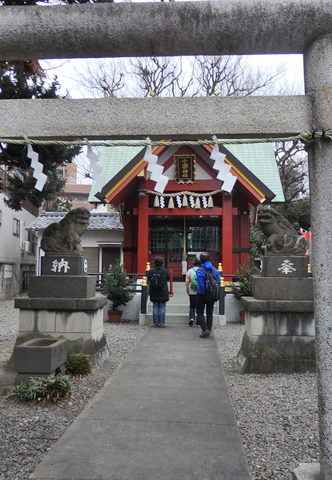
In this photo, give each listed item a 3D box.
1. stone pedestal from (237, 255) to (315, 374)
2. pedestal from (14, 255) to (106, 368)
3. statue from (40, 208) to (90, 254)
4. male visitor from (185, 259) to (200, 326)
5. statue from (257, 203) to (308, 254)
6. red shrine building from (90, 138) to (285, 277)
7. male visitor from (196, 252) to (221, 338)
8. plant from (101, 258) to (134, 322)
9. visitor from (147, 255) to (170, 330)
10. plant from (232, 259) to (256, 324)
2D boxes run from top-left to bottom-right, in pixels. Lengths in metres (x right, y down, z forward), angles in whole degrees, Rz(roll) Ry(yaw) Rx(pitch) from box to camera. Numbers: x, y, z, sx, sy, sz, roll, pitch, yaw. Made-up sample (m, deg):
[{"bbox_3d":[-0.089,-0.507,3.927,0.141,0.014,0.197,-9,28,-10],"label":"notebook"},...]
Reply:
[{"bbox_3d":[1.777,1.065,6.927,1.300,1.620,1.130,0,-3,4],"label":"stone pedestal"},{"bbox_3d":[-1.569,1.050,7.169,1.250,1.620,1.120,0,-3,4],"label":"pedestal"},{"bbox_3d":[-1.560,-0.140,7.219,0.780,0.760,0.420,0,-3,4],"label":"statue"},{"bbox_3d":[0.674,1.294,11.323,0.500,1.660,0.450,0,-3,1],"label":"male visitor"},{"bbox_3d":[1.787,-0.123,6.997,0.780,0.760,0.420,0,-3,4],"label":"statue"},{"bbox_3d":[0.726,-0.912,15.869,5.900,6.400,7.000,0,-3,4],"label":"red shrine building"},{"bbox_3d":[0.888,1.156,9.711,0.550,1.750,0.550,1,-3,-11],"label":"male visitor"},{"bbox_3d":[-1.256,1.331,12.151,0.840,1.650,0.840,0,-3,4],"label":"plant"},{"bbox_3d":[-0.164,1.266,11.230,0.540,1.690,0.450,0,-3,6],"label":"visitor"},{"bbox_3d":[2.150,1.366,11.975,0.820,1.620,0.820,0,-3,4],"label":"plant"}]

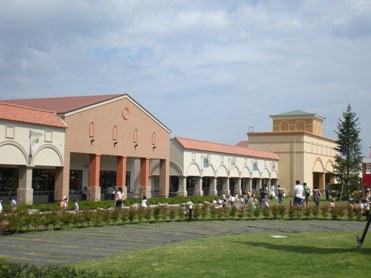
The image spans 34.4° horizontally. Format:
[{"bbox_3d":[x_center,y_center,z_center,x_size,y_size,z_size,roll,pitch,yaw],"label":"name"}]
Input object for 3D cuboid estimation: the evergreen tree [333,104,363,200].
[{"bbox_3d":[16.115,1.339,59.500,3.100,9.500,3.100,0,-4,0],"label":"evergreen tree"}]

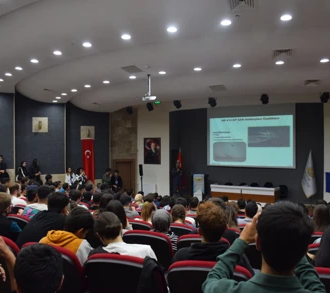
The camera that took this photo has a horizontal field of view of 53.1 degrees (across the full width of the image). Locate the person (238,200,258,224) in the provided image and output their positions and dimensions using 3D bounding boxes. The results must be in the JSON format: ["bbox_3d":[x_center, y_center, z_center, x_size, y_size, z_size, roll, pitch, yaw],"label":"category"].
[{"bbox_3d":[1.380,1.470,5.250,0.500,1.280,0.750,0,0,19],"label":"person"}]

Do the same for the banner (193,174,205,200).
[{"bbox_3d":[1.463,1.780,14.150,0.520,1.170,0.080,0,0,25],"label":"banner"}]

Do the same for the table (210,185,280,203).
[{"bbox_3d":[3.220,1.980,13.450,2.550,0.750,0.750,0,0,25],"label":"table"}]

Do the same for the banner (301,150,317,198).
[{"bbox_3d":[5.969,1.154,13.600,0.650,2.000,0.350,0,0,25],"label":"banner"}]

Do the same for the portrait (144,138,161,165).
[{"bbox_3d":[-0.610,0.238,16.364,0.950,1.330,0.050,0,0,25],"label":"portrait"}]

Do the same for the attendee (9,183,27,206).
[{"bbox_3d":[-2.740,1.340,6.470,0.500,1.280,0.750,0,0,35],"label":"attendee"}]

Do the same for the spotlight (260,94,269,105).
[{"bbox_3d":[4.001,-1.881,13.200,0.340,0.420,0.380,0,0,25],"label":"spotlight"}]

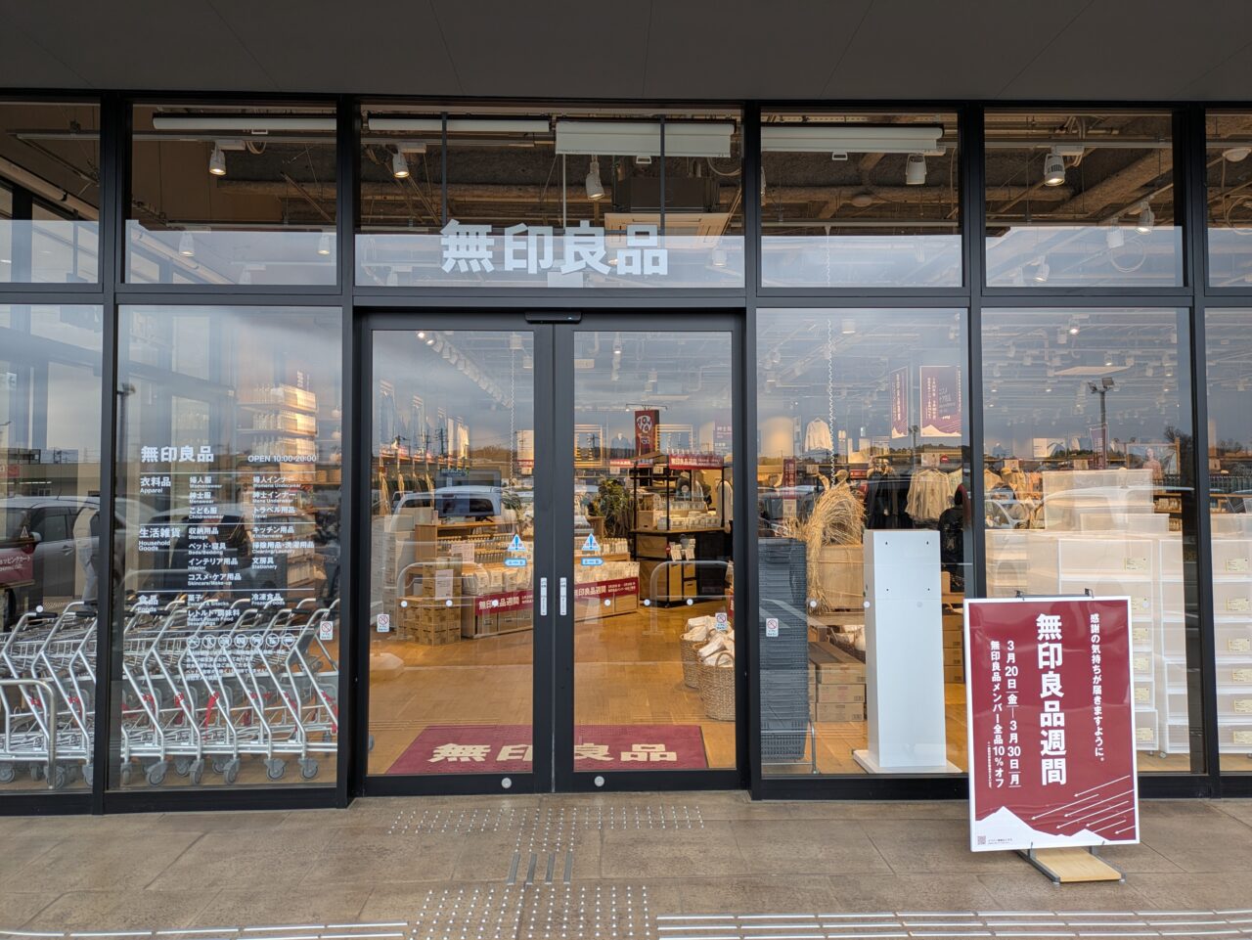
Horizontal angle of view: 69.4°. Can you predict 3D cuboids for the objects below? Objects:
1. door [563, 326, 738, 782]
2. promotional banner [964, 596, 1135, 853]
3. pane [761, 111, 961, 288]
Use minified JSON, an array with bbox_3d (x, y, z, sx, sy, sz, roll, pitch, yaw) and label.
[{"bbox_3d":[0.125,0.429,4.747,0.950,2.440,0.060,0,-2,-2],"label":"door"},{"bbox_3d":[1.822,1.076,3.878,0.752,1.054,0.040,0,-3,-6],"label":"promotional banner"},{"bbox_3d":[1.228,-1.417,4.718,1.045,0.935,0.060,0,-2,-2],"label":"pane"}]

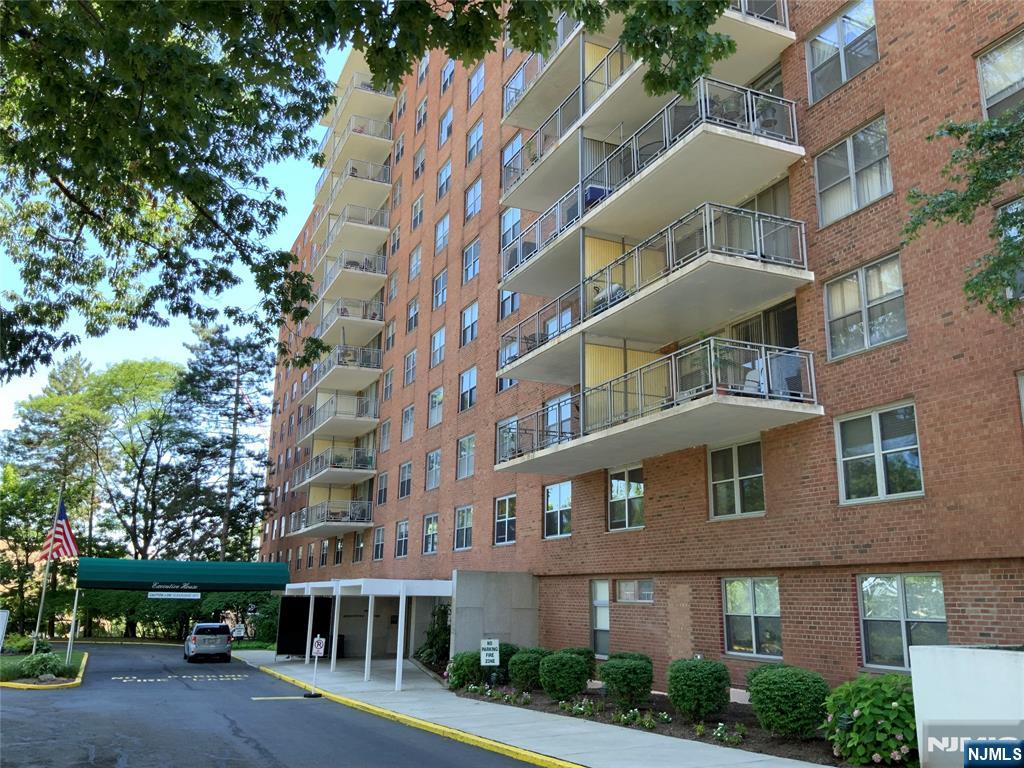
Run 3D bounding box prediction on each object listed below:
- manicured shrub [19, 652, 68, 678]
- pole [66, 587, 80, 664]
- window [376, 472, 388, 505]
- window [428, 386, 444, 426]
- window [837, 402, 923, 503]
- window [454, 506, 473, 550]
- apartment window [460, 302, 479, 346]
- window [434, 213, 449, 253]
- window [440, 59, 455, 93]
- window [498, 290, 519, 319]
[{"bbox_3d":[-14.472,8.695,26.500,1.400,0.750,1.300,7,-15,-23],"label":"manicured shrub"},{"bbox_3d":[-16.051,8.883,31.423,0.120,2.720,0.120,7,-15,-24],"label":"pole"},{"bbox_3d":[-6.349,5.147,42.230,0.150,1.560,1.660,7,-15,-24],"label":"window"},{"bbox_3d":[-3.187,1.006,36.157,0.130,1.502,1.657,7,-15,-23],"label":"window"},{"bbox_3d":[6.248,1.226,14.720,0.150,1.560,1.710,7,-15,-23],"label":"window"},{"bbox_3d":[-1.743,5.380,31.985,0.150,1.560,1.660,7,-15,-24],"label":"window"},{"bbox_3d":[-1.609,-2.333,33.738,0.140,1.500,1.720,7,-15,-24],"label":"apartment window"},{"bbox_3d":[-3.073,-6.657,38.321,0.140,1.500,1.720,7,-15,-24],"label":"window"},{"bbox_3d":[-2.964,-14.402,40.342,0.150,1.560,1.660,7,-15,-24],"label":"window"},{"bbox_3d":[-0.062,-3.114,30.701,0.150,1.560,1.660,7,-15,-24],"label":"window"}]

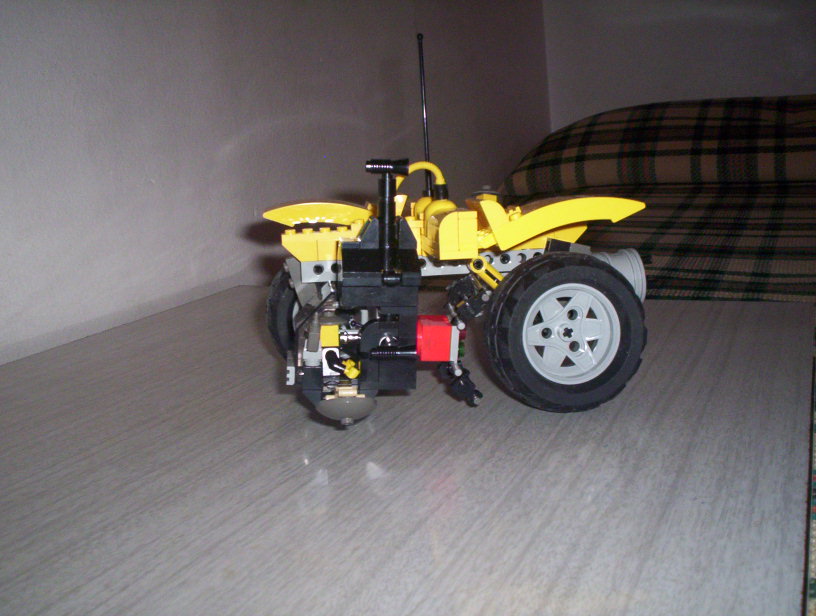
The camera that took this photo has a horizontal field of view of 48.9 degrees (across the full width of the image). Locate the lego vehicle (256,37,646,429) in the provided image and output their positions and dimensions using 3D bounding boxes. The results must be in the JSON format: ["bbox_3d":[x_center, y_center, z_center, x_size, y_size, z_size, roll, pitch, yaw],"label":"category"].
[{"bbox_3d":[0.025,-0.044,0.427,0.189,0.170,0.151,-5,11,-8],"label":"lego vehicle"}]

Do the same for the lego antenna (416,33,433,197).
[{"bbox_3d":[0.008,-0.092,0.429,0.005,0.077,0.005,-5,11,-8],"label":"lego antenna"}]

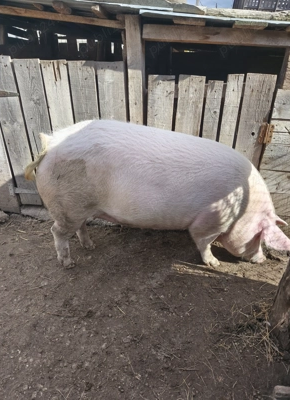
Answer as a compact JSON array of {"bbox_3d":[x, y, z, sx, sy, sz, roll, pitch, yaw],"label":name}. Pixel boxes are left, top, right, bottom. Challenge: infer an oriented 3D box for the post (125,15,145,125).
[{"bbox_3d":[-0.046,-0.476,2.065,0.100,1.580,0.100,1,30,6],"label":"post"}]

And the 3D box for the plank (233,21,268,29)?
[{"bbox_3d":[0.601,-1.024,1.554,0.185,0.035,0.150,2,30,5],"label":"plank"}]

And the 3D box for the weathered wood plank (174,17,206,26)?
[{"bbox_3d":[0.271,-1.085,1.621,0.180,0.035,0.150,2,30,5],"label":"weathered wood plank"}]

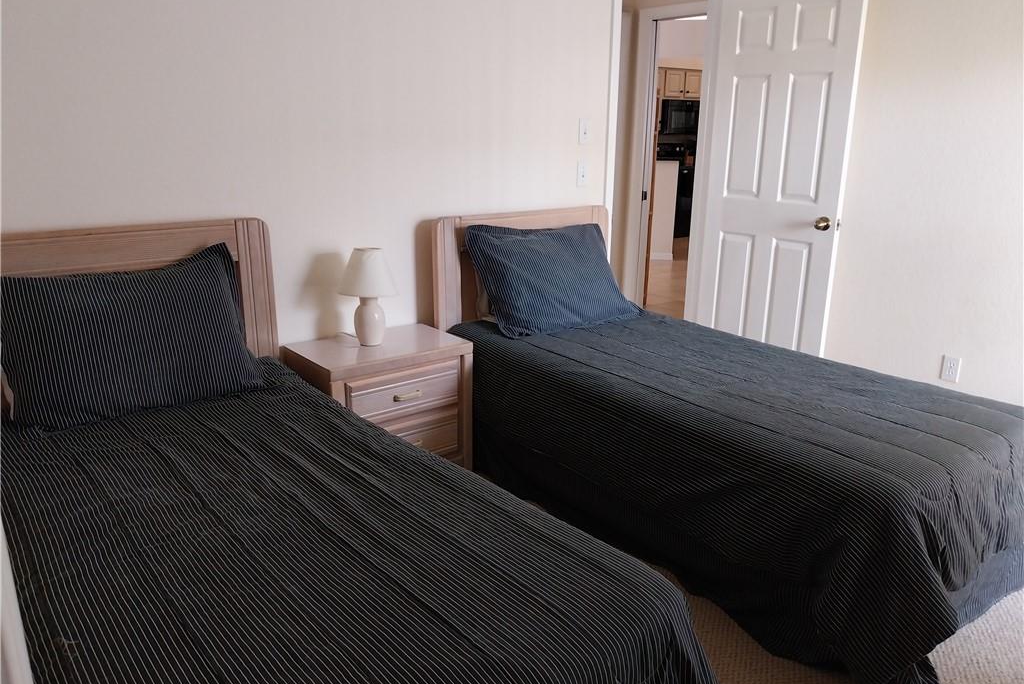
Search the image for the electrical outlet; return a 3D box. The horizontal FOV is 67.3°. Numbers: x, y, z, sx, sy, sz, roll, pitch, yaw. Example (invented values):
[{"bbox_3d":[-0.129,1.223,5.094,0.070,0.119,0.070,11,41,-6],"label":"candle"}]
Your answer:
[{"bbox_3d":[1.982,0.123,3.469,0.010,0.114,0.070,-11,19,-36],"label":"electrical outlet"}]

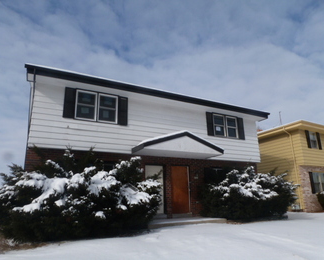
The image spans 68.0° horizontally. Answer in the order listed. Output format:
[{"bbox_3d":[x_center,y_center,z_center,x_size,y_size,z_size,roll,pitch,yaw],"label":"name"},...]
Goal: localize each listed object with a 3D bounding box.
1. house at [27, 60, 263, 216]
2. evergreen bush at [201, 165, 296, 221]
[{"bbox_3d":[-1.253,1.601,13.527,11.700,5.900,8.600,7,-15,-28],"label":"house"},{"bbox_3d":[4.101,2.882,11.068,4.400,2.200,2.500,7,-15,-28],"label":"evergreen bush"}]

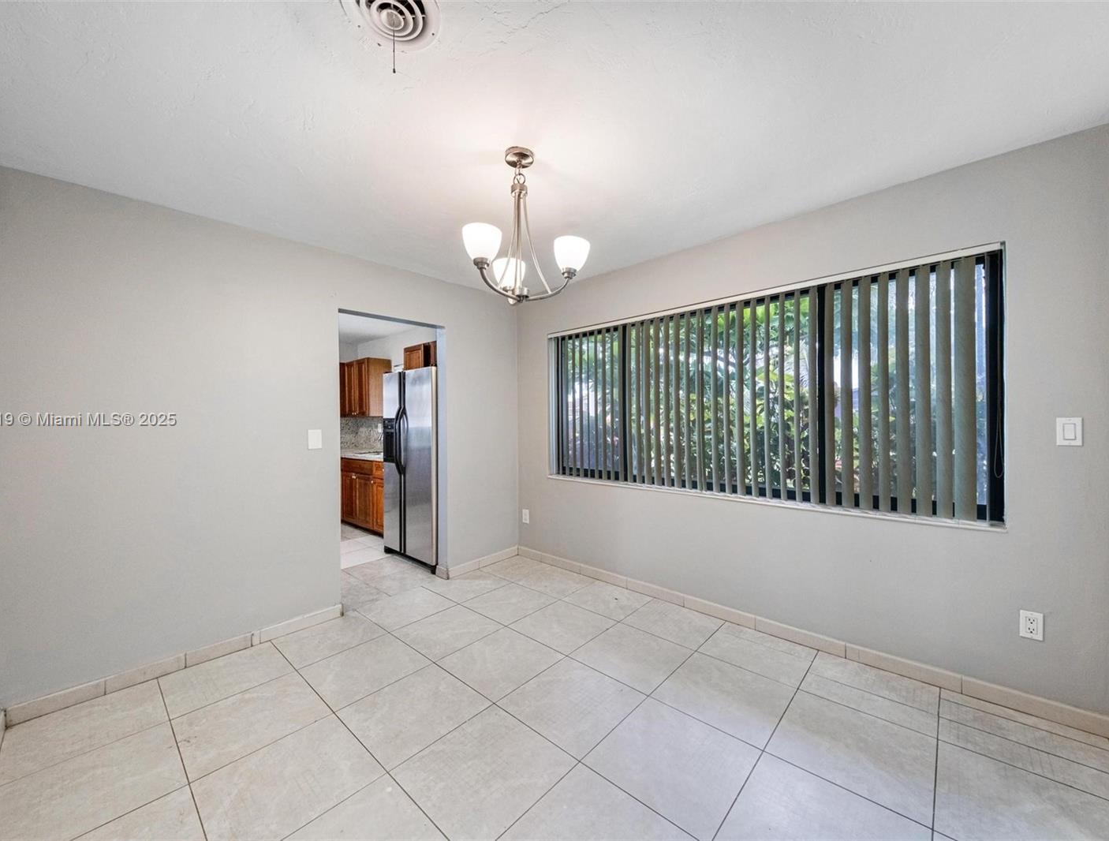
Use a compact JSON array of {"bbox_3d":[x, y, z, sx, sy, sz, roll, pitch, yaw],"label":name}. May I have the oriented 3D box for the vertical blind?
[{"bbox_3d":[1.000,-0.149,2.853,2.780,1.255,0.080,0,0,43],"label":"vertical blind"}]

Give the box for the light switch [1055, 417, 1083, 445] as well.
[{"bbox_3d":[2.132,0.047,1.739,0.070,0.115,0.009,0,0,43],"label":"light switch"}]

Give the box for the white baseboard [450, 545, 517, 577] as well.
[{"bbox_3d":[-0.601,1.262,3.742,0.012,0.077,0.773,0,0,43],"label":"white baseboard"}]

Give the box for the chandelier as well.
[{"bbox_3d":[-0.180,-0.825,1.784,0.535,0.639,0.495,0,0,43],"label":"chandelier"}]

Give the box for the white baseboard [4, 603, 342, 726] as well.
[{"bbox_3d":[-1.909,1.284,2.333,0.012,0.077,1.389,0,0,43],"label":"white baseboard"}]

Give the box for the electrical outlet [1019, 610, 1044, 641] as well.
[{"bbox_3d":[2.063,0.886,1.816,0.070,0.115,0.008,0,0,43],"label":"electrical outlet"}]

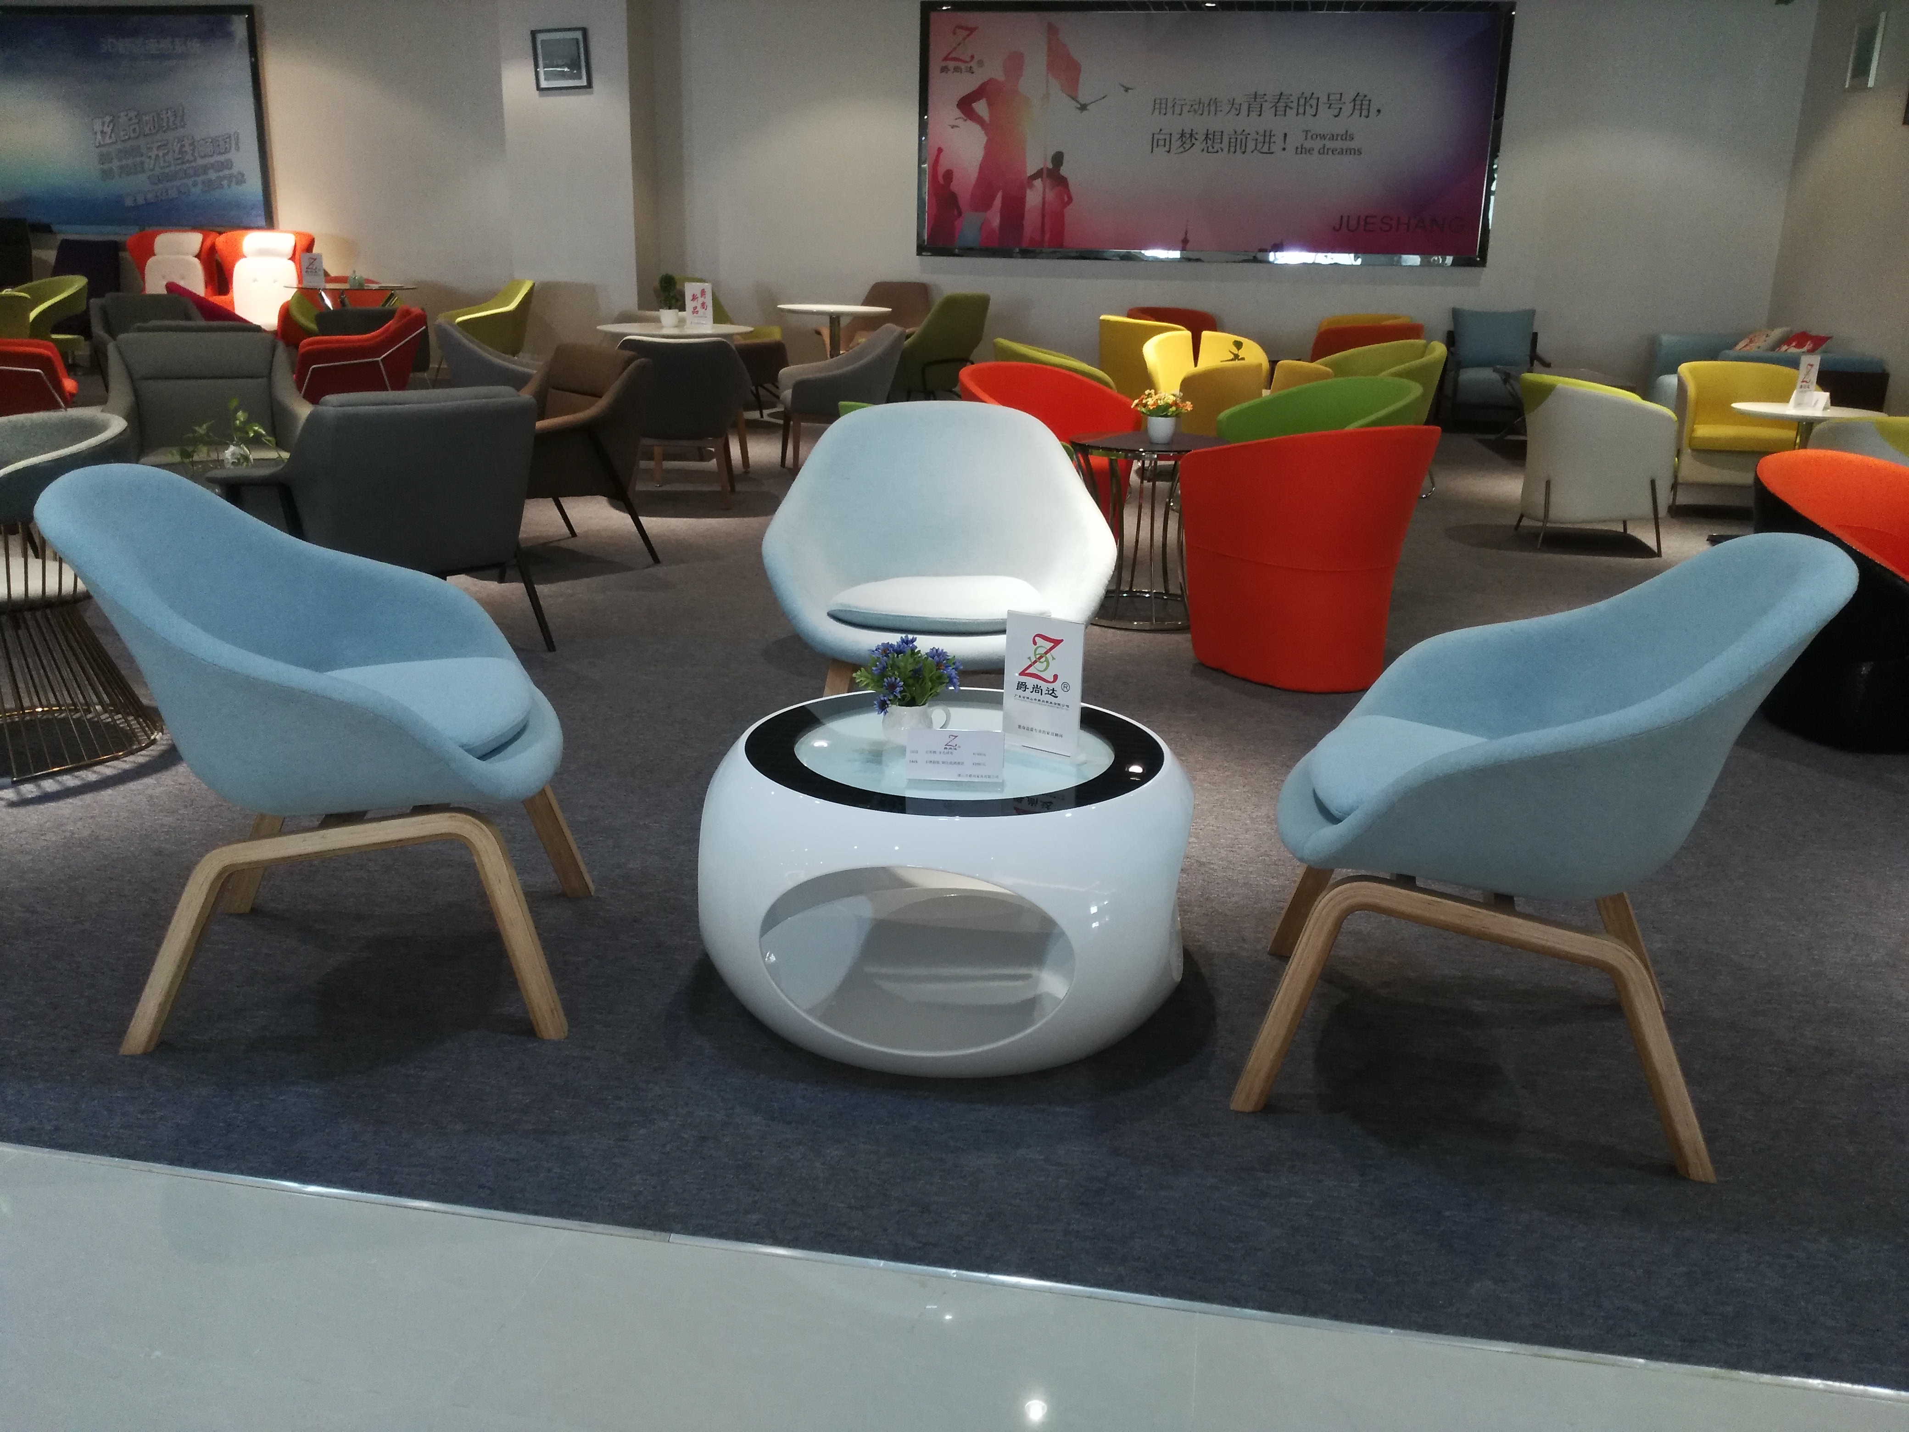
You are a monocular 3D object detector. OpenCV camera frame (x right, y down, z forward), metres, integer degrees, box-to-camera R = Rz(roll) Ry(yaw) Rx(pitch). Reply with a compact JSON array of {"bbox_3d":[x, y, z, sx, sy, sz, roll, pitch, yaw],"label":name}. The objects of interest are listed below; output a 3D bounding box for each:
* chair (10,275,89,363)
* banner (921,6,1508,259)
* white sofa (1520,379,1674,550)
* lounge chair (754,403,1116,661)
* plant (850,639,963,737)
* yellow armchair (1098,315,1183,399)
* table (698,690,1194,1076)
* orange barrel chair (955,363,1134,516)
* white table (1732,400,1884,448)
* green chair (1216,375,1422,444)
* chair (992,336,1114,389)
[{"bbox_3d":[-7.489,-3.220,12.764,0.700,0.790,0.660,6,17,14],"label":"chair"},{"bbox_3d":[1.883,-4.420,11.736,4.400,1.870,0.100,4,17,9],"label":"banner"},{"bbox_3d":[2.798,-1.122,6.731,0.594,0.717,0.650,3,17,7],"label":"white sofa"},{"bbox_3d":[-0.035,-0.274,3.443,0.760,0.785,0.760,1,16,-1],"label":"lounge chair"},{"bbox_3d":[-0.069,-0.041,2.361,0.160,0.155,0.145,1,16,0],"label":"plant"},{"bbox_3d":[1.426,-2.570,11.493,0.694,0.750,0.739,2,16,3],"label":"yellow armchair"},{"bbox_3d":[-0.006,0.224,2.453,0.790,0.385,0.790,4,17,8],"label":"table"},{"bbox_3d":[0.343,-0.962,5.965,0.720,0.710,0.680,-7,18,-26],"label":"orange barrel chair"},{"bbox_3d":[3.700,-1.043,6.778,0.616,0.577,0.616,1,16,0],"label":"white table"},{"bbox_3d":[1.351,-0.869,5.723,0.720,0.710,0.680,17,22,42],"label":"green chair"},{"bbox_3d":[0.545,-1.683,8.379,0.660,0.730,0.700,5,17,12],"label":"chair"}]

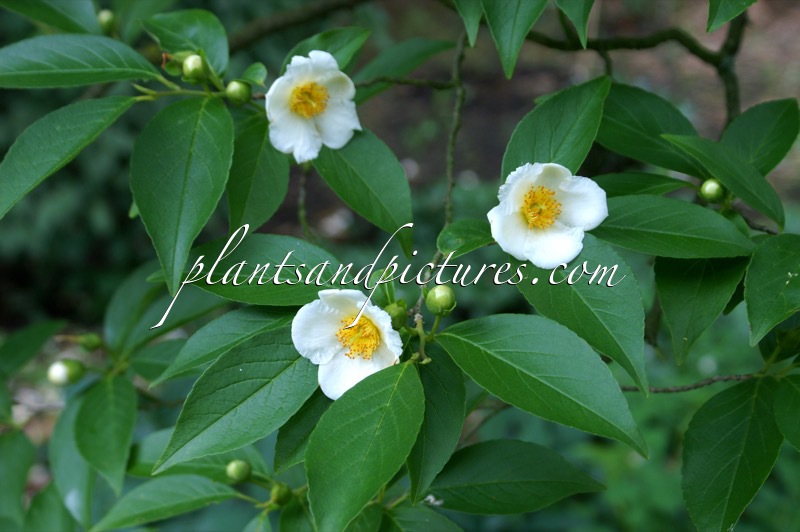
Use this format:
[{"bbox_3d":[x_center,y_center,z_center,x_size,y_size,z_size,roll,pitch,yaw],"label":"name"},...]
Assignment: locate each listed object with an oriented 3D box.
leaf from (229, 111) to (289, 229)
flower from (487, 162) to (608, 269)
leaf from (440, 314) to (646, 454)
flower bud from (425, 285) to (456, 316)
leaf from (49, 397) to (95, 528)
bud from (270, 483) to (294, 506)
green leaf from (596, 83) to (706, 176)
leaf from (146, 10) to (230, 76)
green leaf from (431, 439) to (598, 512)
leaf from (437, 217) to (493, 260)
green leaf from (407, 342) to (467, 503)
[{"bbox_3d":[-0.070,-0.044,0.820,0.034,0.066,0.011,15,18,-4],"label":"leaf"},{"bbox_3d":[0.070,-0.024,0.785,0.056,0.050,0.026,-2,12,-7],"label":"flower"},{"bbox_3d":[0.057,0.048,0.675,0.104,0.016,0.042,30,59,17],"label":"leaf"},{"bbox_3d":[0.019,0.016,0.785,0.015,0.015,0.015,3,15,0],"label":"flower bud"},{"bbox_3d":[-0.169,0.098,0.860,0.031,0.078,0.013,-6,-20,14],"label":"leaf"},{"bbox_3d":[-0.056,0.107,0.780,0.010,0.011,0.010,7,28,0],"label":"bud"},{"bbox_3d":[0.118,-0.065,0.830,0.088,0.012,0.038,26,58,-7],"label":"green leaf"},{"bbox_3d":[-0.091,-0.095,0.715,0.032,0.014,0.052,-33,55,-27],"label":"leaf"},{"bbox_3d":[0.055,0.101,0.800,0.086,0.012,0.043,-2,56,0],"label":"green leaf"},{"bbox_3d":[0.032,-0.011,0.792,0.027,0.010,0.024,0,40,-11],"label":"leaf"},{"bbox_3d":[0.015,0.067,0.700,0.029,0.068,0.012,7,-12,-16],"label":"green leaf"}]

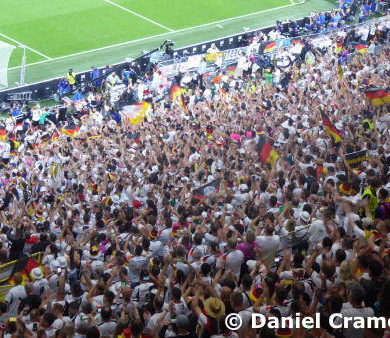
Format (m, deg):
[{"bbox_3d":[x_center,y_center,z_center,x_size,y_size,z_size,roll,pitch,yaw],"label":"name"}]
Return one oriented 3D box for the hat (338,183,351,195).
[{"bbox_3d":[3.398,0.443,34.000,0.280,0.170,0.280,8,25,-4],"label":"hat"}]

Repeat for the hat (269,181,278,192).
[{"bbox_3d":[2.140,0.477,40.775,0.220,0.160,0.230,-12,32,-40],"label":"hat"}]

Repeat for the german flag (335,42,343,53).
[{"bbox_3d":[8.234,-7.000,85.828,0.480,0.600,0.200,12,24,4],"label":"german flag"}]

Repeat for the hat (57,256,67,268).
[{"bbox_3d":[-3.162,2.227,35.700,0.260,0.160,0.260,8,25,-4],"label":"hat"}]

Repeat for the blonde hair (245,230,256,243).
[{"bbox_3d":[1.139,1.373,30.427,0.200,0.260,0.230,5,25,-11],"label":"blonde hair"}]

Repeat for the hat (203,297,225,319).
[{"bbox_3d":[0.323,2.243,24.132,0.350,0.140,0.360,-2,50,-9],"label":"hat"}]

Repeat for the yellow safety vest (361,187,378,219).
[{"bbox_3d":[3.720,0.733,31.800,0.260,0.640,0.420,27,29,33],"label":"yellow safety vest"}]

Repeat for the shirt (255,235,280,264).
[{"bbox_3d":[1.533,1.658,31.201,0.510,0.700,0.300,6,25,-9],"label":"shirt"}]

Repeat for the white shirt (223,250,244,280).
[{"bbox_3d":[0.795,2.019,31.300,0.500,0.700,0.280,-8,30,-34],"label":"white shirt"}]

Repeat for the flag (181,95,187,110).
[{"bbox_3d":[-0.535,-3.094,69.594,0.270,0.800,0.150,10,24,0],"label":"flag"}]

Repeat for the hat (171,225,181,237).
[{"bbox_3d":[-0.463,1.471,35.500,0.250,0.180,0.250,-11,32,-39],"label":"hat"}]

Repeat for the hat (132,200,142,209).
[{"bbox_3d":[-1.557,0.961,40.500,0.200,0.160,0.260,3,25,-17],"label":"hat"}]

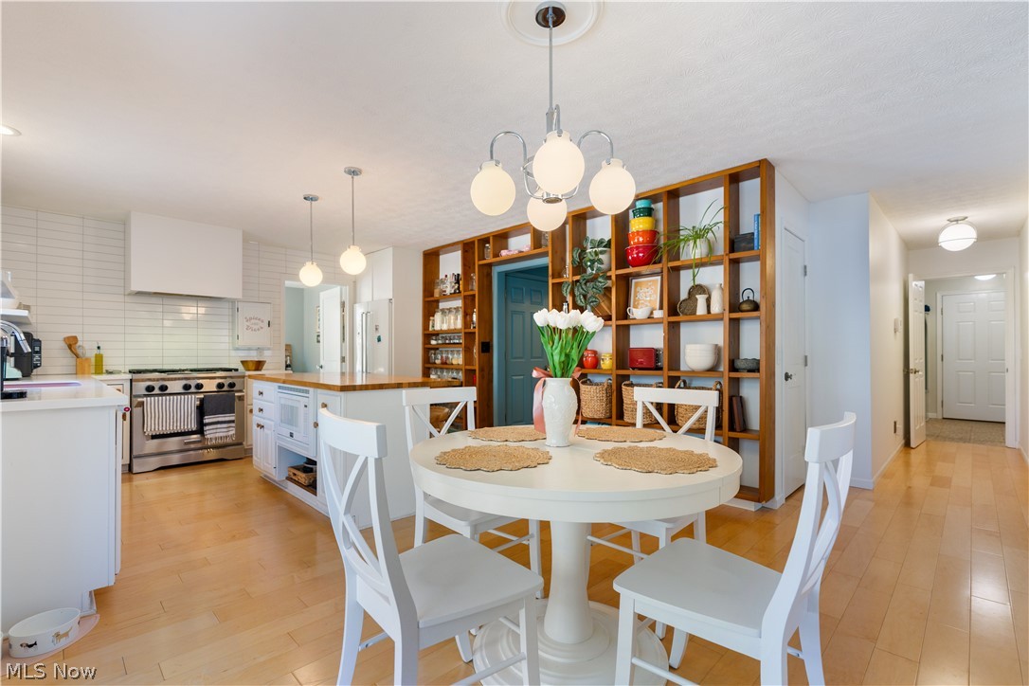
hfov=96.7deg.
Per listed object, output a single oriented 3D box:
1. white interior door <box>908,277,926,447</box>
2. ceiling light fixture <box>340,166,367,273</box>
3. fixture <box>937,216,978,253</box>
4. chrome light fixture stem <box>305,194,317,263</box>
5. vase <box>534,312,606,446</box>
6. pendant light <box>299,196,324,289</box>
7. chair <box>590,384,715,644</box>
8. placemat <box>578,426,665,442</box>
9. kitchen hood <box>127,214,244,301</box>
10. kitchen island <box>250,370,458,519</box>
[{"bbox_3d":[4.939,0.197,5.609,0.735,2.030,0.040,1,-1,-40],"label":"white interior door"},{"bbox_3d":[-1.169,-0.869,3.312,0.178,0.765,0.178,1,-1,-45],"label":"ceiling light fixture"},{"bbox_3d":[4.426,-1.075,4.567,0.290,0.330,0.290,1,-1,-45],"label":"fixture"},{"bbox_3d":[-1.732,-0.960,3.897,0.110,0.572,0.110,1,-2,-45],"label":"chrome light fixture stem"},{"bbox_3d":[0.217,0.132,1.850,0.275,0.550,0.250,0,-1,0],"label":"vase"},{"bbox_3d":[-1.732,-0.865,3.894,0.200,0.762,0.200,1,-2,-45],"label":"pendant light"},{"bbox_3d":[0.626,0.703,2.110,0.445,0.945,0.540,-1,-1,42],"label":"chair"},{"bbox_3d":[0.477,0.405,2.051,0.400,0.010,0.400,0,-1,0],"label":"placemat"},{"bbox_3d":[-3.461,-0.860,4.805,0.915,0.748,0.535,1,-1,-45],"label":"kitchen hood"},{"bbox_3d":[-1.379,0.726,3.709,0.910,0.910,1.860,1,-2,-45],"label":"kitchen island"}]

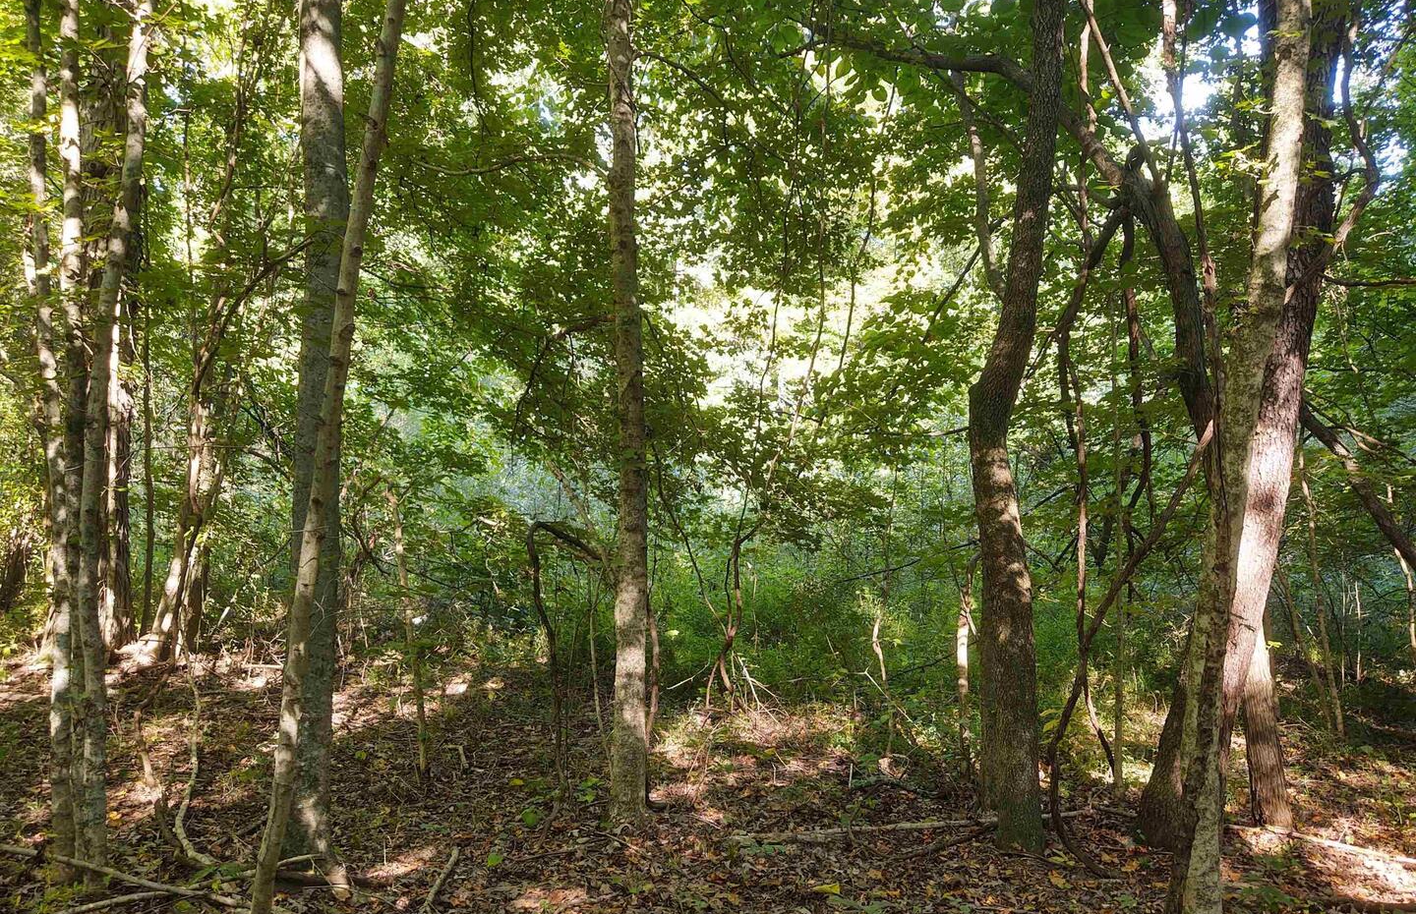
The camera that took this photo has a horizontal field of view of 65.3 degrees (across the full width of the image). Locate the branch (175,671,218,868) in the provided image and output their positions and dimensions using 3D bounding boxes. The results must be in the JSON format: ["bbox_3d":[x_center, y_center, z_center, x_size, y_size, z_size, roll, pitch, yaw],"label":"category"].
[{"bbox_3d":[-2.836,1.535,6.070,0.180,0.100,3.870,0,0,-27],"label":"branch"}]

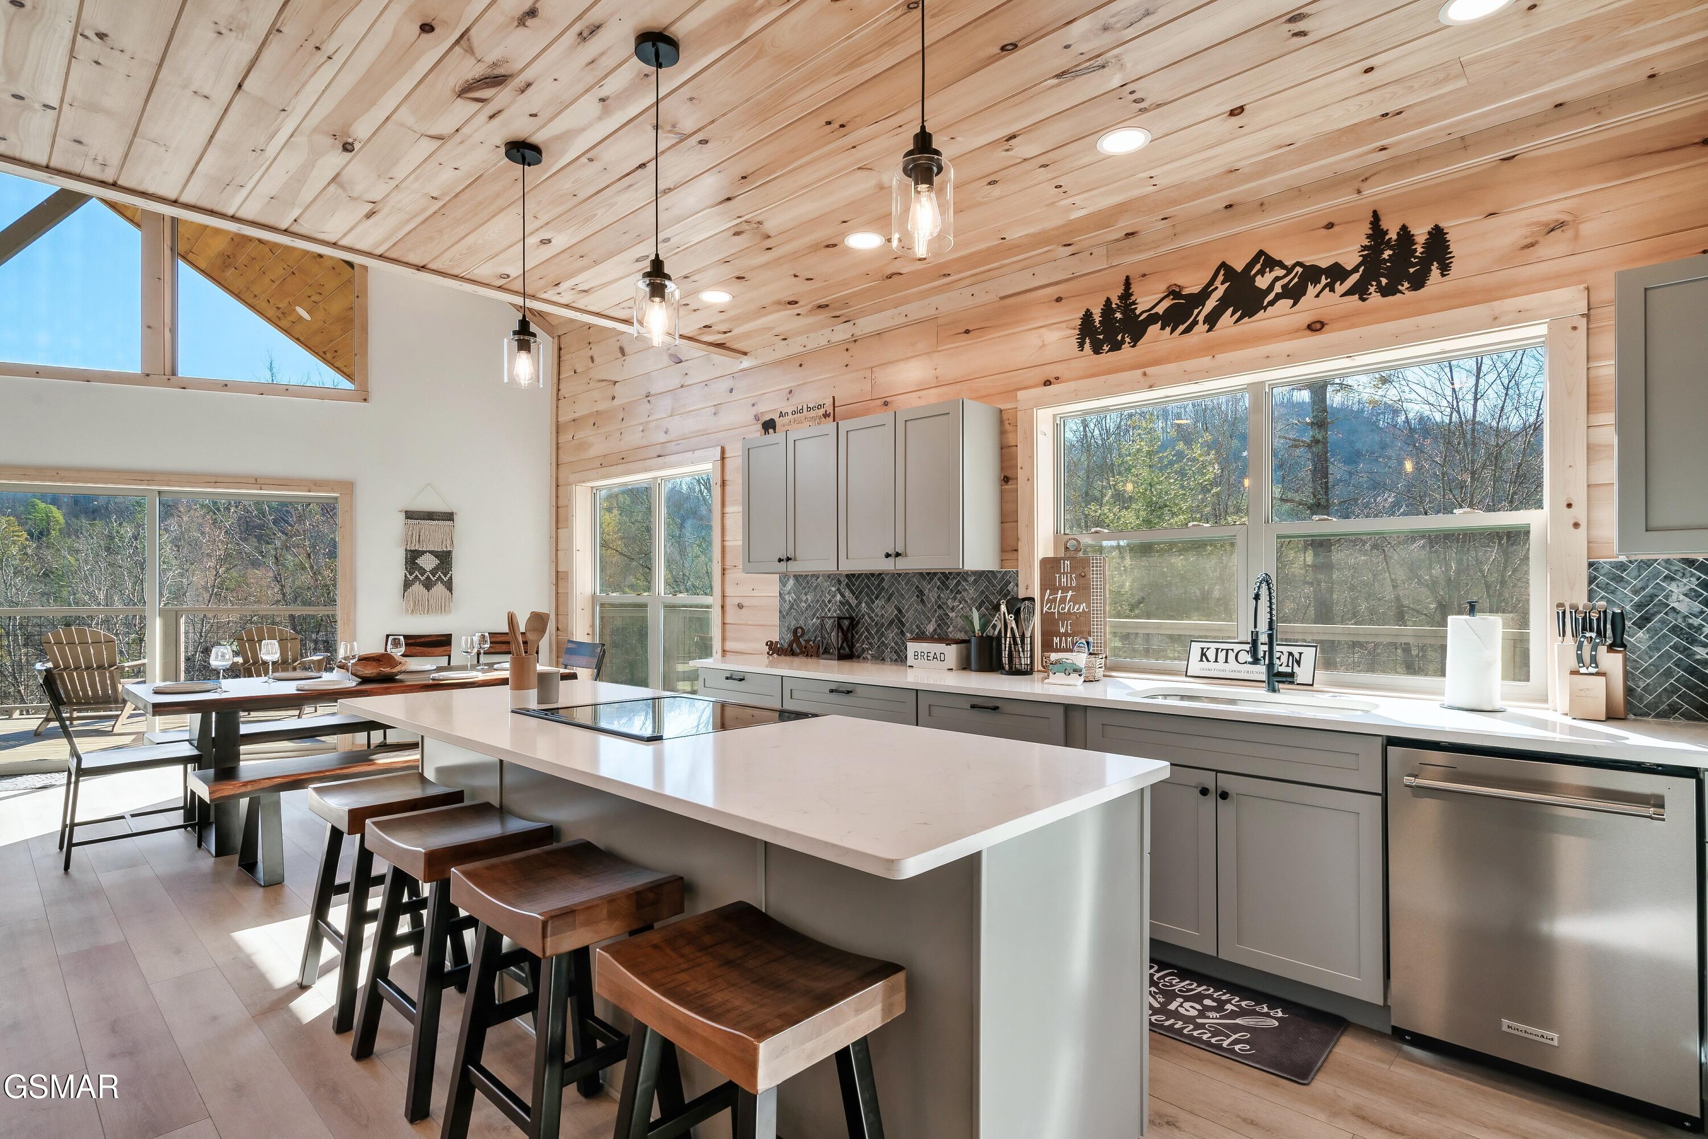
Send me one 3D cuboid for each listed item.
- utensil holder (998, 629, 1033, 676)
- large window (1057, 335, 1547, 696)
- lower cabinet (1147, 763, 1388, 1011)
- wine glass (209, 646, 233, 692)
[{"bbox_3d":[0.759,0.396,3.729,0.140,0.180,0.140,-1,-2,42],"label":"utensil holder"},{"bbox_3d":[1.602,-0.159,3.211,1.780,1.190,0.120,-1,-2,42],"label":"large window"},{"bbox_3d":[1.385,0.955,2.833,0.905,0.620,0.620,-1,-2,42],"label":"lower cabinet"},{"bbox_3d":[-3.263,0.515,4.160,0.090,0.230,0.090,-1,-2,42],"label":"wine glass"}]

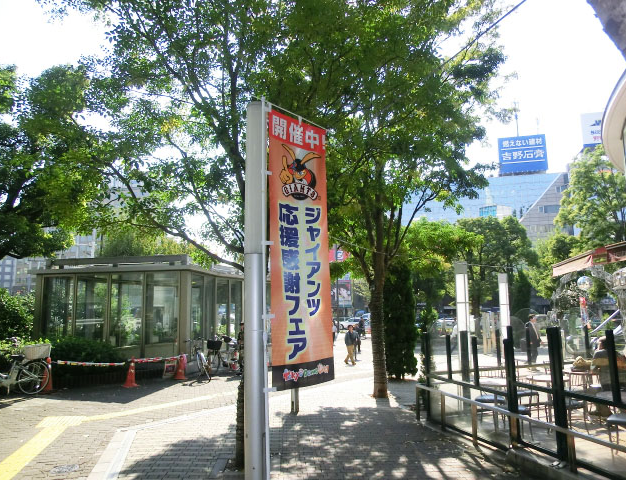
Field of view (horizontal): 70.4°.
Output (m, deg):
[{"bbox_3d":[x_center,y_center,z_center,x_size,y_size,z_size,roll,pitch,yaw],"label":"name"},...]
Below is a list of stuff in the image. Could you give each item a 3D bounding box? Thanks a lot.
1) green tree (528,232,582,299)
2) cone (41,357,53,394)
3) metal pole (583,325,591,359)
[{"bbox_3d":[17.961,3.281,33.000,4.300,7.778,4.300,-1,-8,0],"label":"green tree"},{"bbox_3d":[-5.375,2.734,9.000,0.370,0.700,0.370,-1,-8,0],"label":"cone"},{"bbox_3d":[5.373,1.993,8.700,0.090,0.643,0.090,-1,-8,0],"label":"metal pole"}]

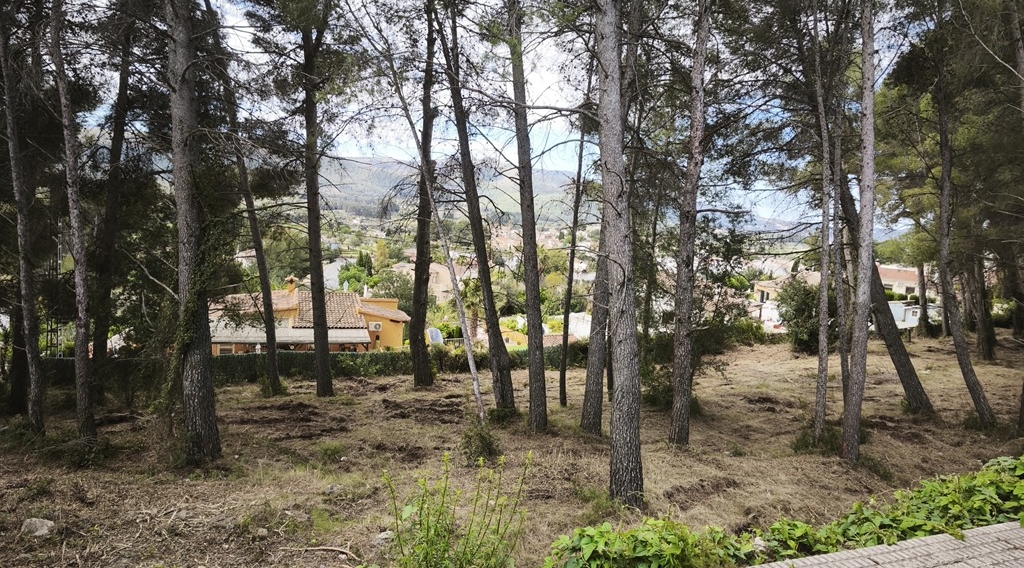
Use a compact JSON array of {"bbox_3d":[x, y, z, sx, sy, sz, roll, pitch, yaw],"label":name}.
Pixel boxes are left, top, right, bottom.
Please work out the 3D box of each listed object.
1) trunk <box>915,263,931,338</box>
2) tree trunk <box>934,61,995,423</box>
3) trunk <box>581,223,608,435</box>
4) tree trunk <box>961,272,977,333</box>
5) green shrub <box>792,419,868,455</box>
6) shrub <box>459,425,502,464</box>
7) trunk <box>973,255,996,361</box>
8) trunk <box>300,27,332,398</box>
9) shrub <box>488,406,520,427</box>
[{"bbox_3d":[13.365,0.545,22.178,0.340,2.510,0.330,-6,6,1],"label":"trunk"},{"bbox_3d":[7.190,-0.574,11.000,0.501,6.041,0.320,-11,6,1],"label":"tree trunk"},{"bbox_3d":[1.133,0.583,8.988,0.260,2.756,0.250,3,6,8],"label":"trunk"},{"bbox_3d":[14.869,0.608,22.185,0.307,2.007,0.300,-10,6,1],"label":"tree trunk"},{"bbox_3d":[4.532,2.184,9.681,1.020,0.450,0.800,0,6,0],"label":"green shrub"},{"bbox_3d":[-0.336,1.769,7.500,0.449,0.385,0.450,3,6,-2],"label":"shrub"},{"bbox_3d":[12.602,0.625,18.165,0.370,2.864,0.360,-9,6,1],"label":"trunk"},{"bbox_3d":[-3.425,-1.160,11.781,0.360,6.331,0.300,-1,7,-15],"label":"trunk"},{"bbox_3d":[-0.125,1.947,10.000,0.485,0.245,0.450,4,6,0],"label":"shrub"}]

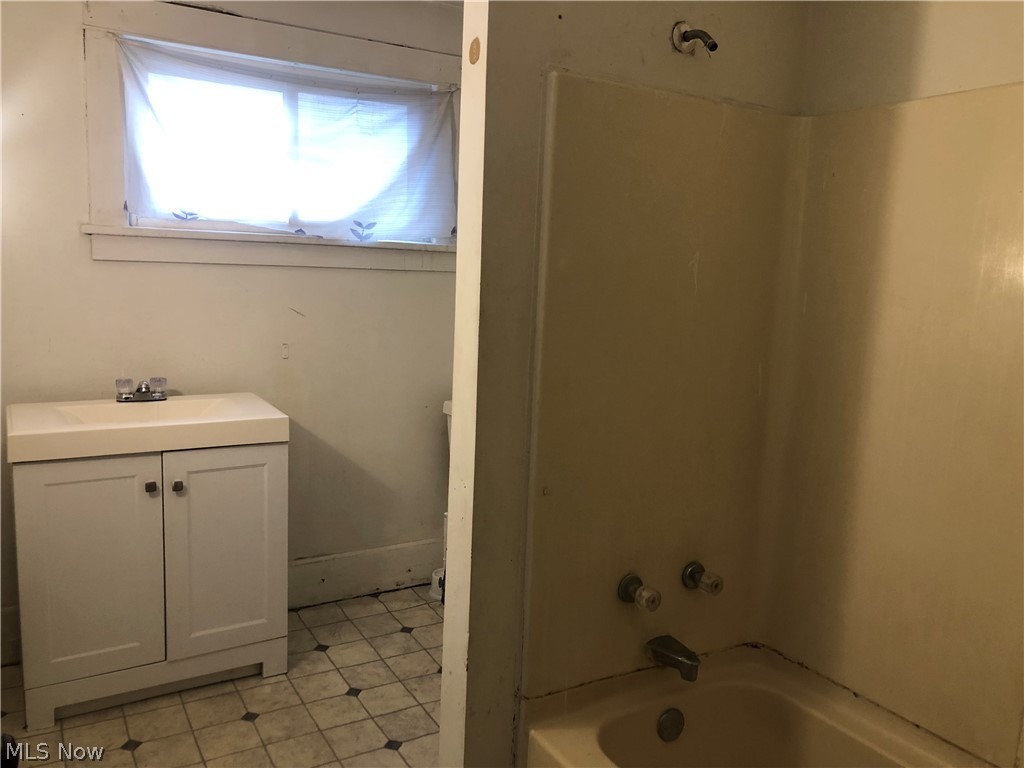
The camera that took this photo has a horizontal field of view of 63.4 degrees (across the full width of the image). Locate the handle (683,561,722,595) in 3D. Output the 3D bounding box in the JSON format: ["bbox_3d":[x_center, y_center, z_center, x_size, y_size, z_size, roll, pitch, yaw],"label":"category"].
[{"bbox_3d":[0.503,0.514,2.158,0.074,0.074,0.087,-3,10,-30],"label":"handle"}]

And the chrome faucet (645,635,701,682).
[{"bbox_3d":[0.412,0.703,2.105,0.066,0.067,0.141,-3,10,-30],"label":"chrome faucet"}]

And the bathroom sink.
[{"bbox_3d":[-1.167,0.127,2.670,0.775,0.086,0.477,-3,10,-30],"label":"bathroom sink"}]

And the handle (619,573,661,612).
[{"bbox_3d":[0.322,0.521,2.052,0.075,0.074,0.089,-3,10,-30],"label":"handle"}]

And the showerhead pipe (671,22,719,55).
[{"bbox_3d":[0.426,-0.786,1.871,0.071,0.084,0.119,-3,10,-30],"label":"showerhead pipe"}]

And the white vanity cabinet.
[{"bbox_3d":[-1.184,0.562,2.741,0.760,0.801,0.467,-3,10,-30],"label":"white vanity cabinet"}]

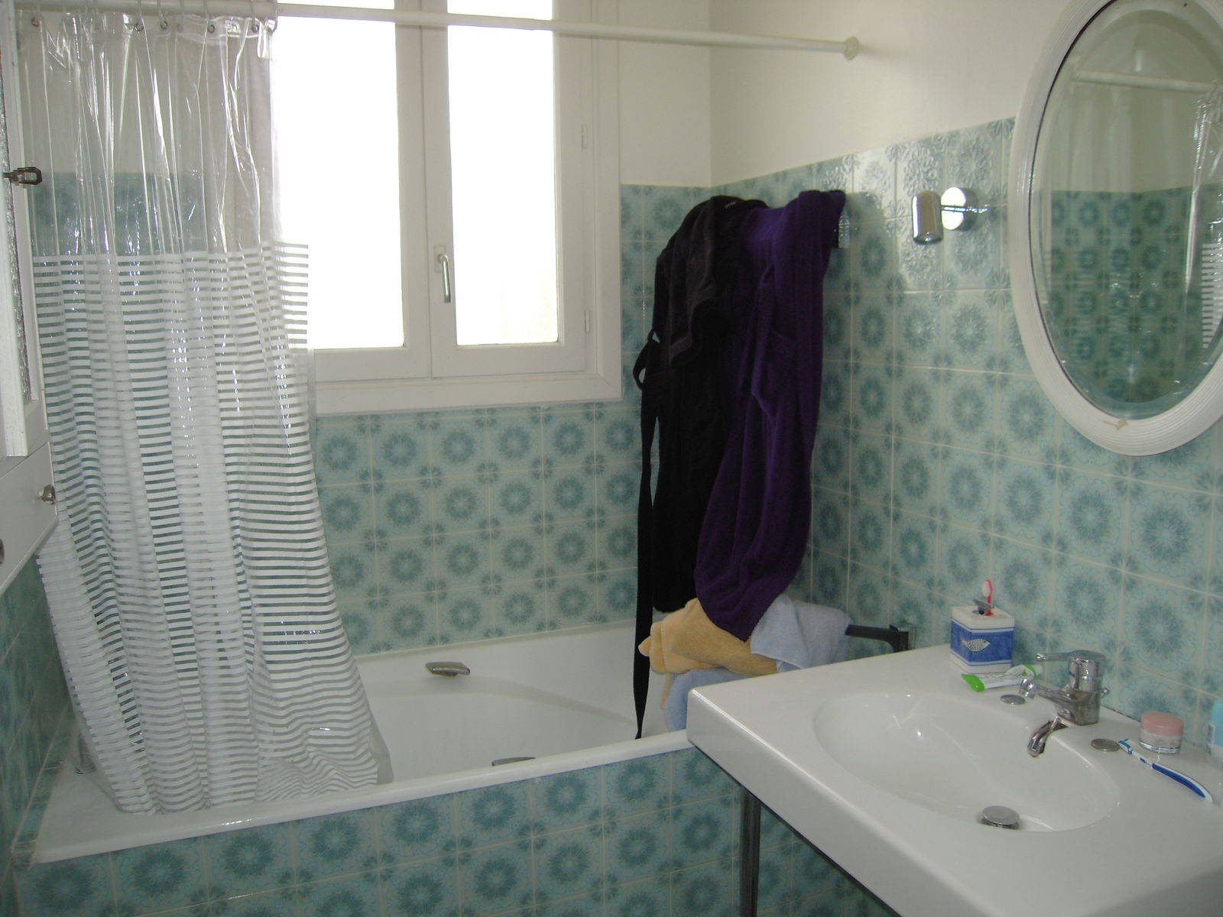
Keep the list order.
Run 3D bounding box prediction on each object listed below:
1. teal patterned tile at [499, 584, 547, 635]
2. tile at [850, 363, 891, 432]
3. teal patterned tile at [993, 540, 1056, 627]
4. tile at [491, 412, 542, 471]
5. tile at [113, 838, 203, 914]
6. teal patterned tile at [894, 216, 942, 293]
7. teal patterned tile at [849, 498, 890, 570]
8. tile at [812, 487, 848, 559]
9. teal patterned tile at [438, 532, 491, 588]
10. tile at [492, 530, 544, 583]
[{"bbox_3d":[-0.249,0.409,2.700,0.150,0.150,0.010,-4,9,-21],"label":"teal patterned tile"},{"bbox_3d":[0.568,-0.130,2.149,0.010,0.148,0.148,-4,9,-21],"label":"tile"},{"bbox_3d":[0.740,0.225,1.774,0.010,0.148,0.148,-4,9,-21],"label":"teal patterned tile"},{"bbox_3d":[-0.258,-0.040,2.635,0.150,0.150,0.010,-4,9,-21],"label":"tile"},{"bbox_3d":[-0.796,0.736,1.743,0.150,0.140,0.010,-4,9,-21],"label":"tile"},{"bbox_3d":[0.619,-0.407,1.973,0.010,0.150,0.150,-4,9,-21],"label":"teal patterned tile"},{"bbox_3d":[0.574,0.169,2.192,0.010,0.148,0.148,-4,9,-21],"label":"teal patterned tile"},{"bbox_3d":[0.522,0.150,2.337,0.010,0.150,0.150,-4,9,-21],"label":"tile"},{"bbox_3d":[-0.390,0.269,2.613,0.148,0.148,0.010,-4,9,-21],"label":"teal patterned tile"},{"bbox_3d":[-0.249,0.258,2.651,0.150,0.150,0.010,-4,9,-21],"label":"tile"}]

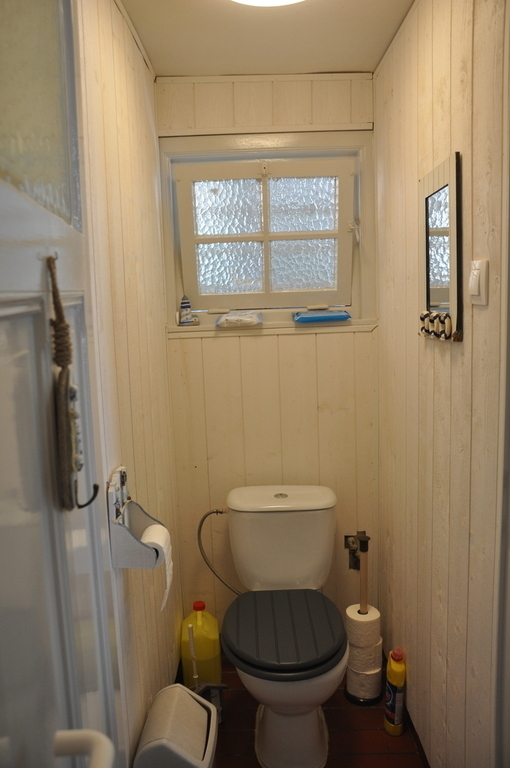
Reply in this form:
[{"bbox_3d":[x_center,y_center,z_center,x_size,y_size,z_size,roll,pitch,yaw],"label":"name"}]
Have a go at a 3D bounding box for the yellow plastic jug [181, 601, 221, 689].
[{"bbox_3d":[-0.199,0.960,2.407,0.139,0.293,0.165,-2,8,0],"label":"yellow plastic jug"}]

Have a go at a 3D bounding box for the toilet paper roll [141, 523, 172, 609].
[{"bbox_3d":[-0.223,0.419,1.456,0.062,0.167,0.100,-2,8,0],"label":"toilet paper roll"}]

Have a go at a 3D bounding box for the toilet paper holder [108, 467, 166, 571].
[{"bbox_3d":[-0.259,0.282,1.431,0.097,0.210,0.155,-2,8,0],"label":"toilet paper holder"}]

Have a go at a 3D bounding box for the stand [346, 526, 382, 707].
[{"bbox_3d":[0.380,0.812,2.241,0.137,0.590,0.137,-2,8,0],"label":"stand"}]

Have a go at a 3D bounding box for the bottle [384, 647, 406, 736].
[{"bbox_3d":[0.456,0.990,2.082,0.060,0.279,0.085,-3,8,-4],"label":"bottle"}]

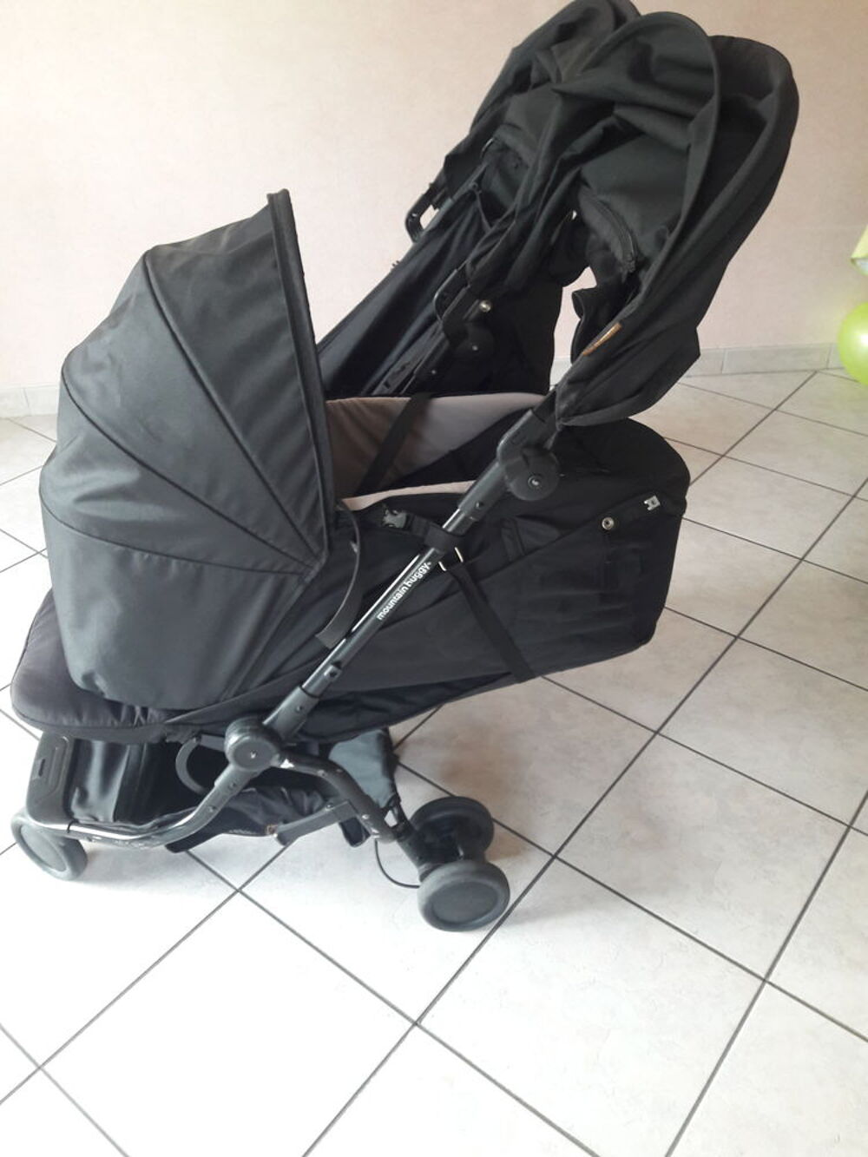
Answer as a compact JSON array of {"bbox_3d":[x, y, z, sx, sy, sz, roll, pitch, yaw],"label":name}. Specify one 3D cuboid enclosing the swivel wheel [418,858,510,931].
[{"bbox_3d":[0.042,0.441,1.296,0.129,0.129,0.039,-5,36,-5],"label":"swivel wheel"}]

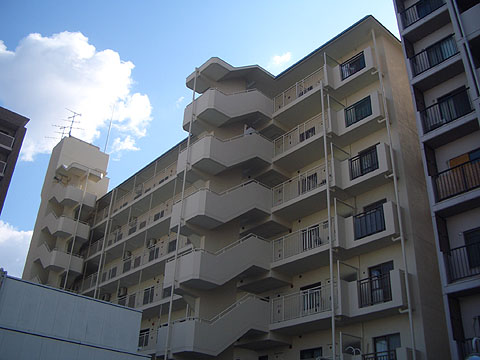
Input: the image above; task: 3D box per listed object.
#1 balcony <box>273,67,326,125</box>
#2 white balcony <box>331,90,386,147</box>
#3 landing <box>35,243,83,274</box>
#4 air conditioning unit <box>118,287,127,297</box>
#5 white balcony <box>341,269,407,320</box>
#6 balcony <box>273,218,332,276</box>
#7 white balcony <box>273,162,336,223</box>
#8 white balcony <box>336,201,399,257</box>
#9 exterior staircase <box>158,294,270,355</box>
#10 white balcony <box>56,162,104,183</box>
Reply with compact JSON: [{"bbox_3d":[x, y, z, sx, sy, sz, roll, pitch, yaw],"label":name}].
[{"bbox_3d":[3.448,-4.197,25.124,1.360,1.270,3.790,24,-35,-34],"label":"balcony"},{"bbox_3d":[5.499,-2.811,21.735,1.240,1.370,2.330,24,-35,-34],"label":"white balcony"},{"bbox_3d":[-14.265,6.240,38.519,2.380,2.730,4.350,24,-35,-34],"label":"landing"},{"bbox_3d":[-8.292,8.069,34.623,0.320,0.570,0.780,24,-35,-34],"label":"air conditioning unit"},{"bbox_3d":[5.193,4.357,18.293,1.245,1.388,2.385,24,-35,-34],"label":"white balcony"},{"bbox_3d":[3.100,3.022,21.135,1.310,1.360,3.760,24,-35,-34],"label":"balcony"},{"bbox_3d":[3.332,0.559,23.003,1.305,1.395,3.975,24,-35,-34],"label":"white balcony"},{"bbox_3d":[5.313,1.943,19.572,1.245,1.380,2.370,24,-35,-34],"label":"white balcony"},{"bbox_3d":[-0.986,6.199,20.607,4.125,2.790,2.220,24,-35,-34],"label":"exterior staircase"},{"bbox_3d":[-14.418,-0.554,43.097,2.670,1.680,4.320,24,-35,-34],"label":"white balcony"}]

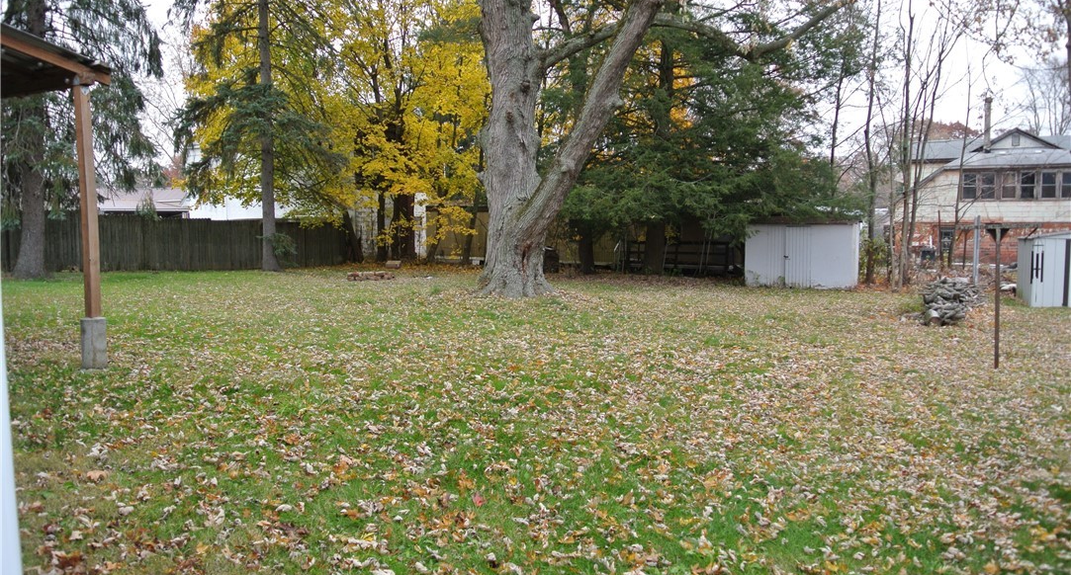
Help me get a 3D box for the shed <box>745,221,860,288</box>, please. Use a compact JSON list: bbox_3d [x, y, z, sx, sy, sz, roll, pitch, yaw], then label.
[{"bbox_3d":[8.070,-1.030,24.200,3.080,1.970,2.250,2,4,26],"label":"shed"}]

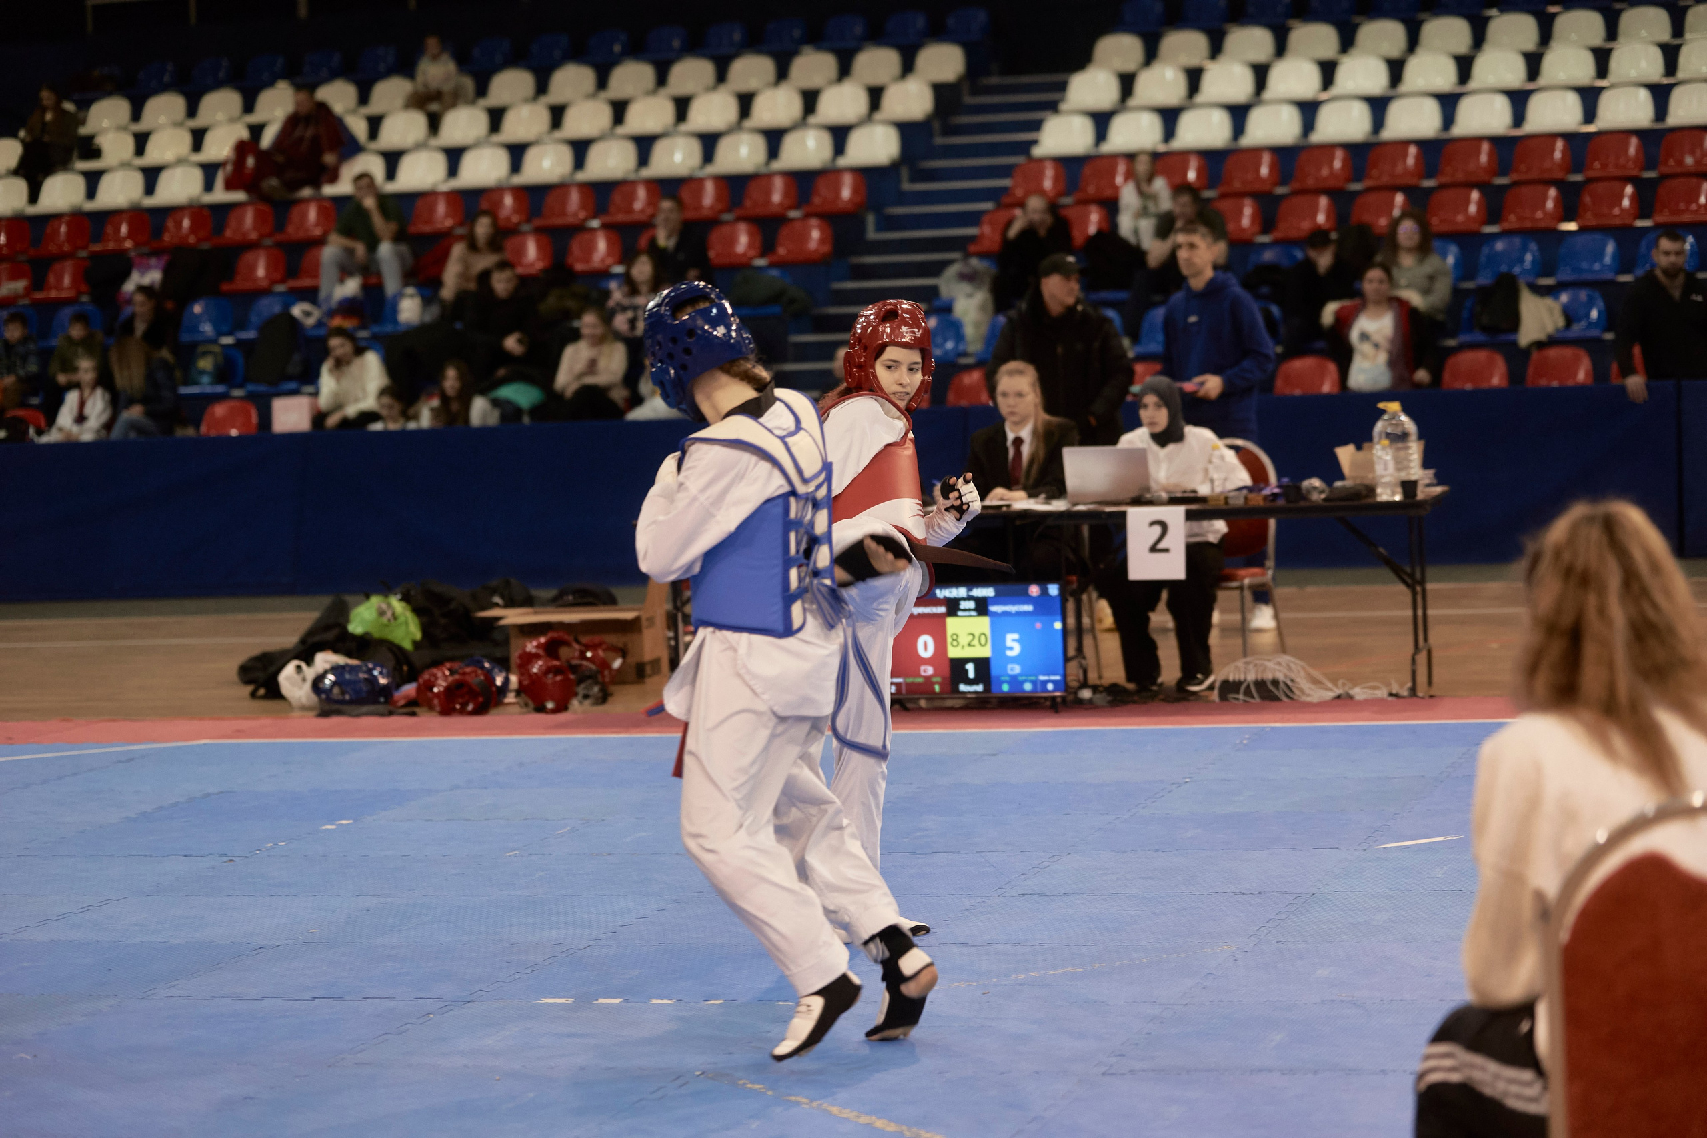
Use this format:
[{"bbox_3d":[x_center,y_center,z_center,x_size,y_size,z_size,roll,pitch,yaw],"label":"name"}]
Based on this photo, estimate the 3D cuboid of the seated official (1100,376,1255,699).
[{"bbox_3d":[1.225,-0.135,16.300,0.520,1.180,0.620,-1,4,20],"label":"seated official"}]

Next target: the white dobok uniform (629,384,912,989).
[{"bbox_3d":[-0.170,0.255,8.728,0.480,1.243,0.450,0,4,30],"label":"white dobok uniform"}]

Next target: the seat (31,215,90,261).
[{"bbox_3d":[-5.574,-2.318,29.795,0.400,0.300,0.380,-2,4,15],"label":"seat"}]

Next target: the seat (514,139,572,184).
[{"bbox_3d":[-2.173,-2.833,29.806,0.400,0.300,0.380,-2,4,15],"label":"seat"}]

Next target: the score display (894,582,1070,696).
[{"bbox_3d":[0.412,0.258,15.689,0.730,0.420,0.090,-1,4,16],"label":"score display"}]

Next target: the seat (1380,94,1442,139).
[{"bbox_3d":[3.904,-3.166,29.874,0.390,0.310,0.370,-1,4,16],"label":"seat"}]

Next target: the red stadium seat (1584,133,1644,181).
[{"bbox_3d":[4.884,-2.644,27.413,0.400,0.310,0.350,-2,4,15],"label":"red stadium seat"}]

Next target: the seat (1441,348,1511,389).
[{"bbox_3d":[3.249,-1.012,22.419,0.360,0.287,0.330,-2,4,16],"label":"seat"}]

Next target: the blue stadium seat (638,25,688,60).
[{"bbox_3d":[-1.471,-3.971,32.441,0.400,0.300,0.380,-2,4,15],"label":"blue stadium seat"}]

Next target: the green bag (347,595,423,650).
[{"bbox_3d":[-1.922,0.221,17.500,0.310,0.220,0.250,-1,3,15],"label":"green bag"}]

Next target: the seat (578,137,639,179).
[{"bbox_3d":[-1.732,-2.905,30.218,0.400,0.310,0.350,-2,4,15],"label":"seat"}]

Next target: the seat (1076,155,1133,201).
[{"bbox_3d":[1.742,-2.699,29.510,0.390,0.310,0.370,-1,4,16],"label":"seat"}]

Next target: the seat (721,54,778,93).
[{"bbox_3d":[-0.768,-3.602,31.045,0.390,0.302,0.365,-1,4,16],"label":"seat"}]

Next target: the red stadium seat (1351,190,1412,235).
[{"bbox_3d":[3.390,-2.291,27.425,0.400,0.330,0.390,-1,4,15],"label":"red stadium seat"}]

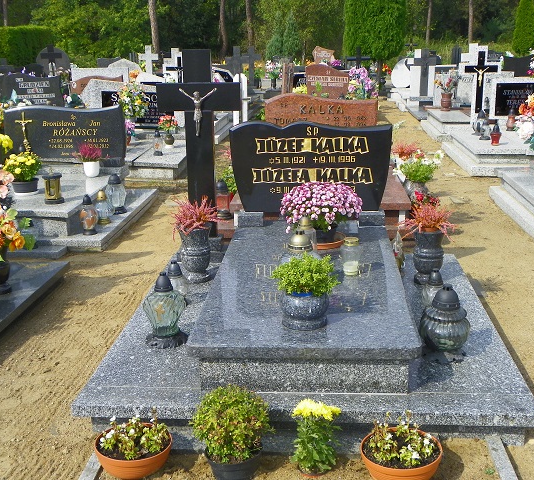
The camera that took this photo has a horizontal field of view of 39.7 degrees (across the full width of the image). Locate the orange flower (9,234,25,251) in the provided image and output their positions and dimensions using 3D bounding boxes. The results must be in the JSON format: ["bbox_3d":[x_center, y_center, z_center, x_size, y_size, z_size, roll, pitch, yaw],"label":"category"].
[{"bbox_3d":[-1.518,0.015,4.500,0.095,0.092,0.085,-7,18,-20],"label":"orange flower"}]

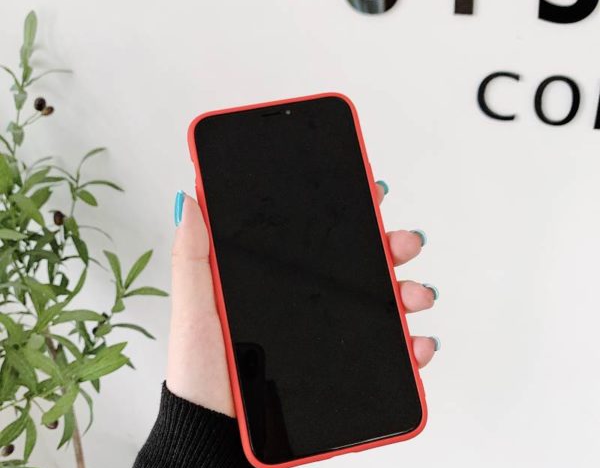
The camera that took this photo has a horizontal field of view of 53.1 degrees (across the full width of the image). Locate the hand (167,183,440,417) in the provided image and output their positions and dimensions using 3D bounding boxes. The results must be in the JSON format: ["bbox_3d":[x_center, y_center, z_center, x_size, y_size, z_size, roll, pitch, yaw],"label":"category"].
[{"bbox_3d":[0.005,0.030,0.284,0.122,0.108,0.068,0,-11,-7],"label":"hand"}]

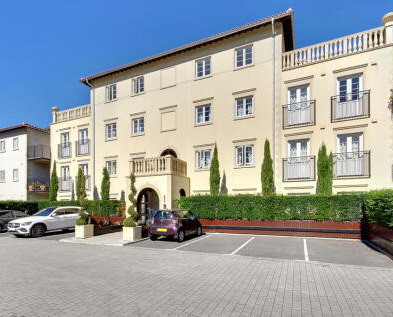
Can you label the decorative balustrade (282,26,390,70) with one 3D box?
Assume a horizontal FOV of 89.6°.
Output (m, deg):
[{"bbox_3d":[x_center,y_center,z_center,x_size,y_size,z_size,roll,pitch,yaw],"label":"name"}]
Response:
[{"bbox_3d":[7.178,-5.790,10.576,4.849,1.068,0.280,-2,-5,22],"label":"decorative balustrade"}]

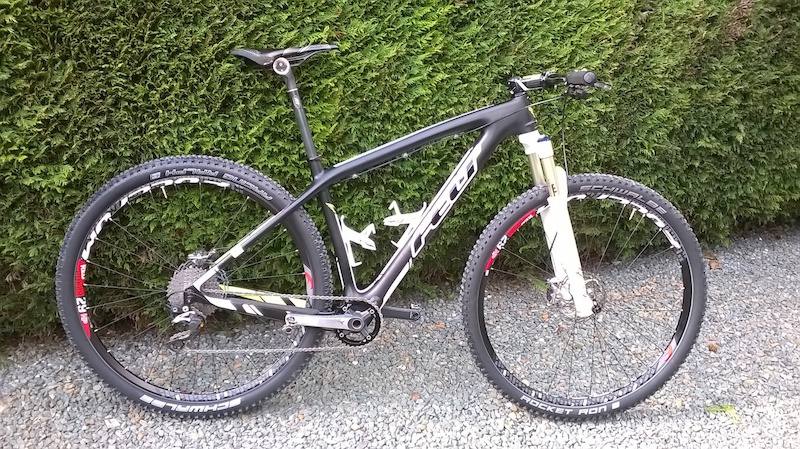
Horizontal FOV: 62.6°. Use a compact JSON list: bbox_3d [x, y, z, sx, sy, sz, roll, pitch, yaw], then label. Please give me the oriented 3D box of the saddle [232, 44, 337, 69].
[{"bbox_3d":[-0.298,-0.438,1.703,0.277,0.066,0.135,2,10,-5],"label":"saddle"}]

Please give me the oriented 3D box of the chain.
[{"bbox_3d":[-0.315,0.266,1.769,0.552,0.174,0.025,2,10,-5],"label":"chain"}]

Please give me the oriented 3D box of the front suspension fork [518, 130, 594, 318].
[{"bbox_3d":[0.440,-0.001,1.842,0.100,0.540,0.168,-16,11,-2],"label":"front suspension fork"}]

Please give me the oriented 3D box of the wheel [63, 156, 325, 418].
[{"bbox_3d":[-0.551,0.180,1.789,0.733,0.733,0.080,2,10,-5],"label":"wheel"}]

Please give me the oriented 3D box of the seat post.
[{"bbox_3d":[-0.271,-0.273,1.734,0.050,0.345,0.043,-14,11,-2],"label":"seat post"}]

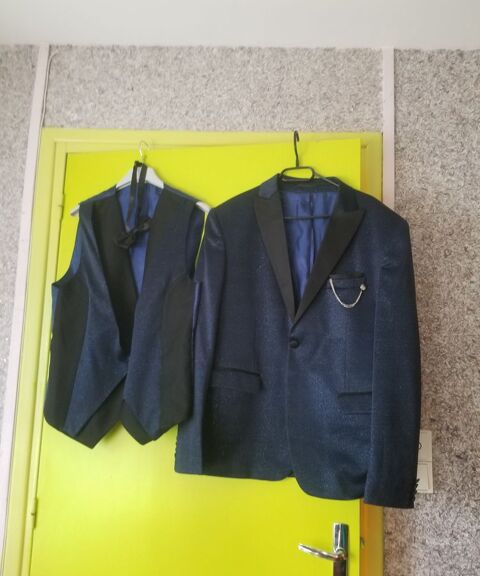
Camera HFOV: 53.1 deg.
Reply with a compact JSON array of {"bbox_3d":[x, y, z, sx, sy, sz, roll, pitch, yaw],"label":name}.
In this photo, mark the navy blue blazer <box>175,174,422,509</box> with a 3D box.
[{"bbox_3d":[0.124,0.086,1.097,0.542,0.739,0.165,1,-7,12],"label":"navy blue blazer"}]

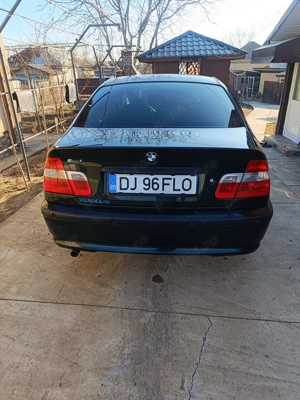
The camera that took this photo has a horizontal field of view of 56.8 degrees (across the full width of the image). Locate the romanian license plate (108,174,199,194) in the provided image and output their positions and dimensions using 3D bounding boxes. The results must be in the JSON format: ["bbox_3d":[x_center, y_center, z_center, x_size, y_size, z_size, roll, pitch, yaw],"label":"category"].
[{"bbox_3d":[0.014,-0.096,1.637,0.520,0.112,0.012,1,17,4],"label":"romanian license plate"}]

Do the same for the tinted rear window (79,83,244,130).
[{"bbox_3d":[0.073,-0.801,2.300,1.280,0.110,0.710,1,49,4],"label":"tinted rear window"}]

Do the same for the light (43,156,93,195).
[{"bbox_3d":[-0.543,-0.163,1.799,0.385,0.230,0.180,7,26,17],"label":"light"}]

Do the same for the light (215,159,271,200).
[{"bbox_3d":[0.590,-0.143,1.719,0.385,0.230,0.180,-5,25,-9],"label":"light"}]

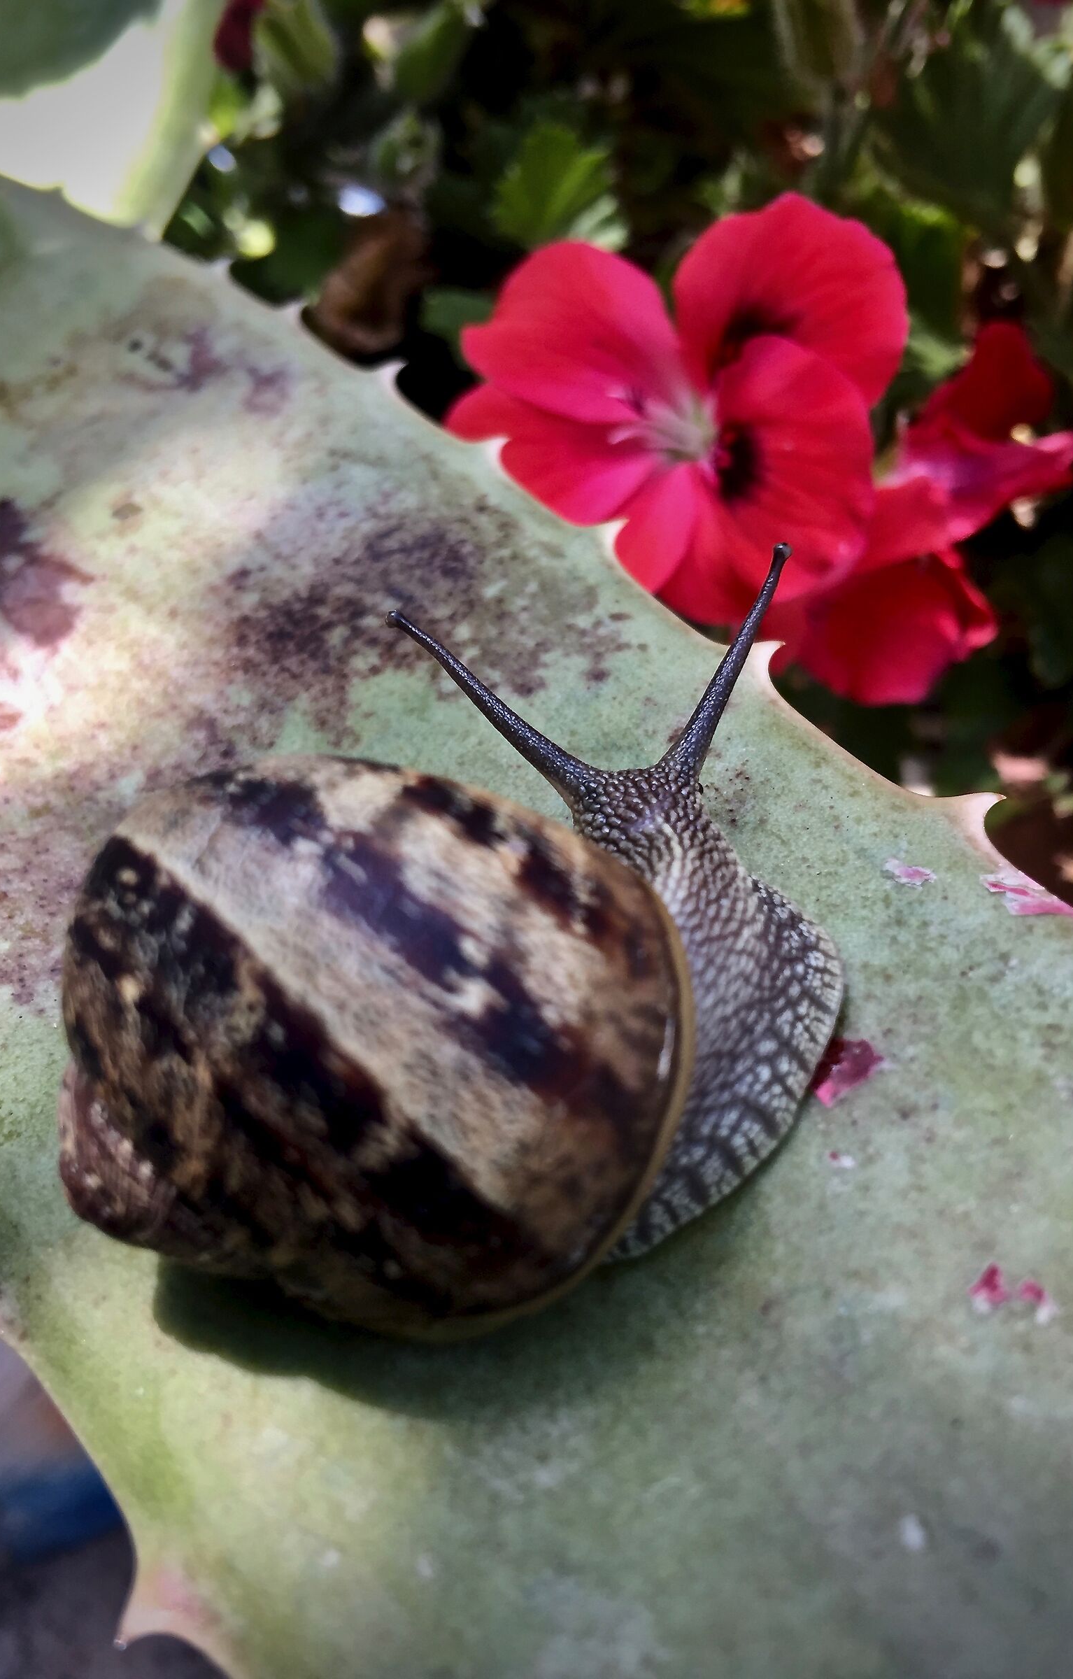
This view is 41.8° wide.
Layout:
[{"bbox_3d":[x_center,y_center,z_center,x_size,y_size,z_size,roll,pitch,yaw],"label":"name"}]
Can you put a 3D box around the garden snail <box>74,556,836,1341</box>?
[{"bbox_3d":[-0.003,0.002,0.084,0.037,0.031,0.056,18,60,21],"label":"garden snail"}]

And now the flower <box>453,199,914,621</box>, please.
[{"bbox_3d":[0.014,-0.043,0.138,0.043,0.018,0.040,0,78,18],"label":"flower"}]

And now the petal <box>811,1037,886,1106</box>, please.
[{"bbox_3d":[0.020,0.015,0.090,0.004,0.001,0.005,28,64,26],"label":"petal"}]

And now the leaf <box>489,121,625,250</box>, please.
[{"bbox_3d":[0.004,-0.100,0.215,0.020,0.009,0.020,0,69,6],"label":"leaf"}]

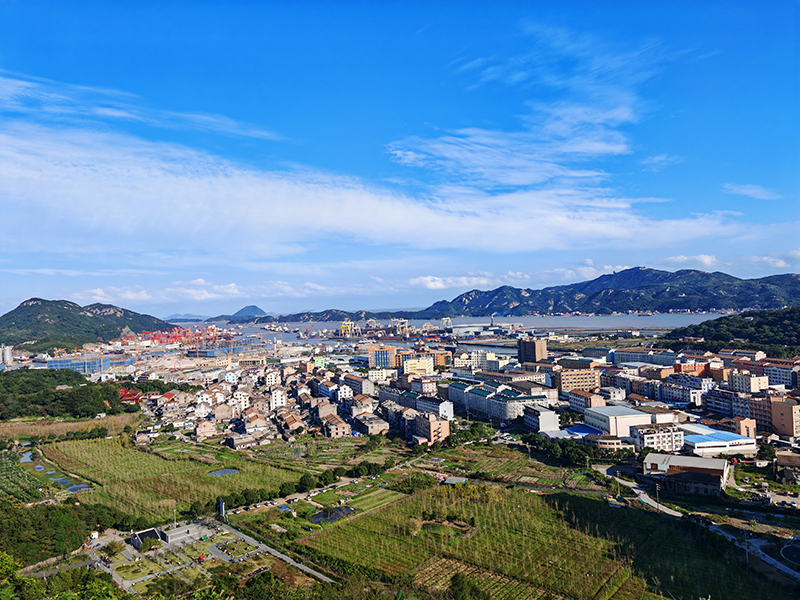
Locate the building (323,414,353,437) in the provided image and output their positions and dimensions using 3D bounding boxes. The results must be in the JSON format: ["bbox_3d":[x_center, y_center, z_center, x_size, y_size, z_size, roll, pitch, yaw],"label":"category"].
[{"bbox_3d":[-44.640,88.890,441.130,13.180,9.260,34.000,-2,-1,-17],"label":"building"}]

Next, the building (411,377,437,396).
[{"bbox_3d":[28.508,102.102,726.808,18.594,16.227,23.088,-2,-1,-30],"label":"building"}]

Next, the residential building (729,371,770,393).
[{"bbox_3d":[359.319,85.993,642.220,20.603,19.181,30.087,-2,-1,-11],"label":"residential building"}]

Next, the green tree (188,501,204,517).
[{"bbox_3d":[-93.233,95.696,286.712,5.600,7.200,5.600,-3,-1,0],"label":"green tree"}]

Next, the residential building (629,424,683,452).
[{"bbox_3d":[152.806,82.560,373.036,23.200,10.900,22.500,-3,-1,-3],"label":"residential building"}]

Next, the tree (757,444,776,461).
[{"bbox_3d":[193.820,80.810,330.000,10.000,8.600,10.000,-2,0,0],"label":"tree"}]

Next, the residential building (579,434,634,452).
[{"bbox_3d":[142.625,98.479,426.118,27.637,8.660,18.871,-2,-1,-13],"label":"residential building"}]

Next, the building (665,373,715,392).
[{"bbox_3d":[298.233,88.632,639.256,15.960,18.983,48.085,-2,-1,-18],"label":"building"}]

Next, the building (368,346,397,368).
[{"bbox_3d":[-23.720,79.790,864.910,36.660,28.330,17.040,-2,0,0],"label":"building"}]

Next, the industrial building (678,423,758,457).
[{"bbox_3d":[178.854,82.216,371.184,35.000,9.000,45.000,-3,-1,-7],"label":"industrial building"}]

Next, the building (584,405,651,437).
[{"bbox_3d":[170.521,94.799,489.889,33.670,14.782,43.024,-2,-1,-8],"label":"building"}]

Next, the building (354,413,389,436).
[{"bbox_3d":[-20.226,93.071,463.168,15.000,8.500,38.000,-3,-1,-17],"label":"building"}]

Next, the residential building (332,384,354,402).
[{"bbox_3d":[-52.350,87.470,589.790,14.310,15.790,14.930,-2,-1,-15],"label":"residential building"}]

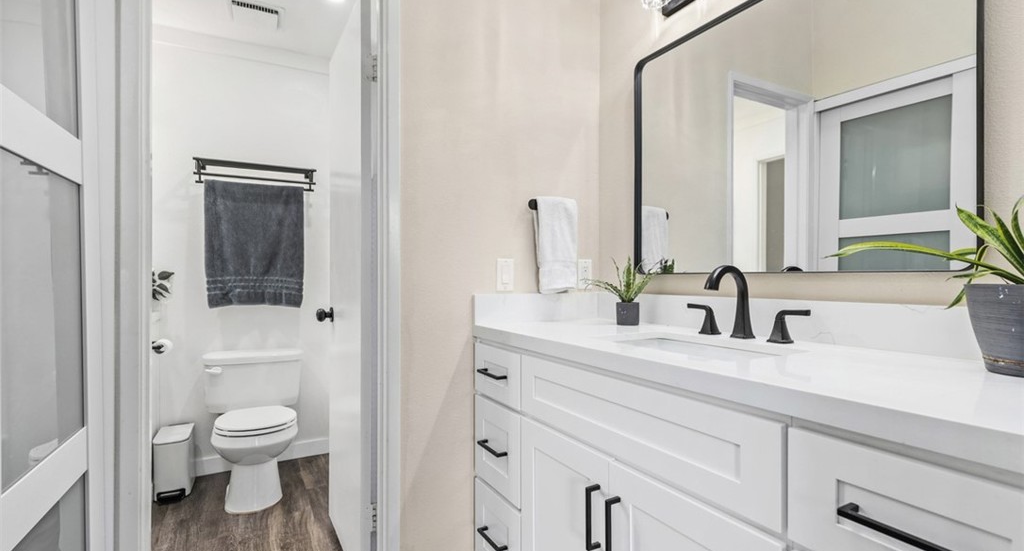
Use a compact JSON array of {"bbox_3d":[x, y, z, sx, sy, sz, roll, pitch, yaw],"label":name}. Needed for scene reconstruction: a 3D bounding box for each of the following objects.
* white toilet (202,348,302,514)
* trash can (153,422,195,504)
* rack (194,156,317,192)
[{"bbox_3d":[-1.311,0.763,2.324,0.460,0.678,0.710,0,0,-30],"label":"white toilet"},{"bbox_3d":[-1.731,0.958,2.340,0.148,0.293,0.260,0,0,-30],"label":"trash can"},{"bbox_3d":[-1.433,-0.544,2.567,0.582,0.140,0.230,0,0,-30],"label":"rack"}]

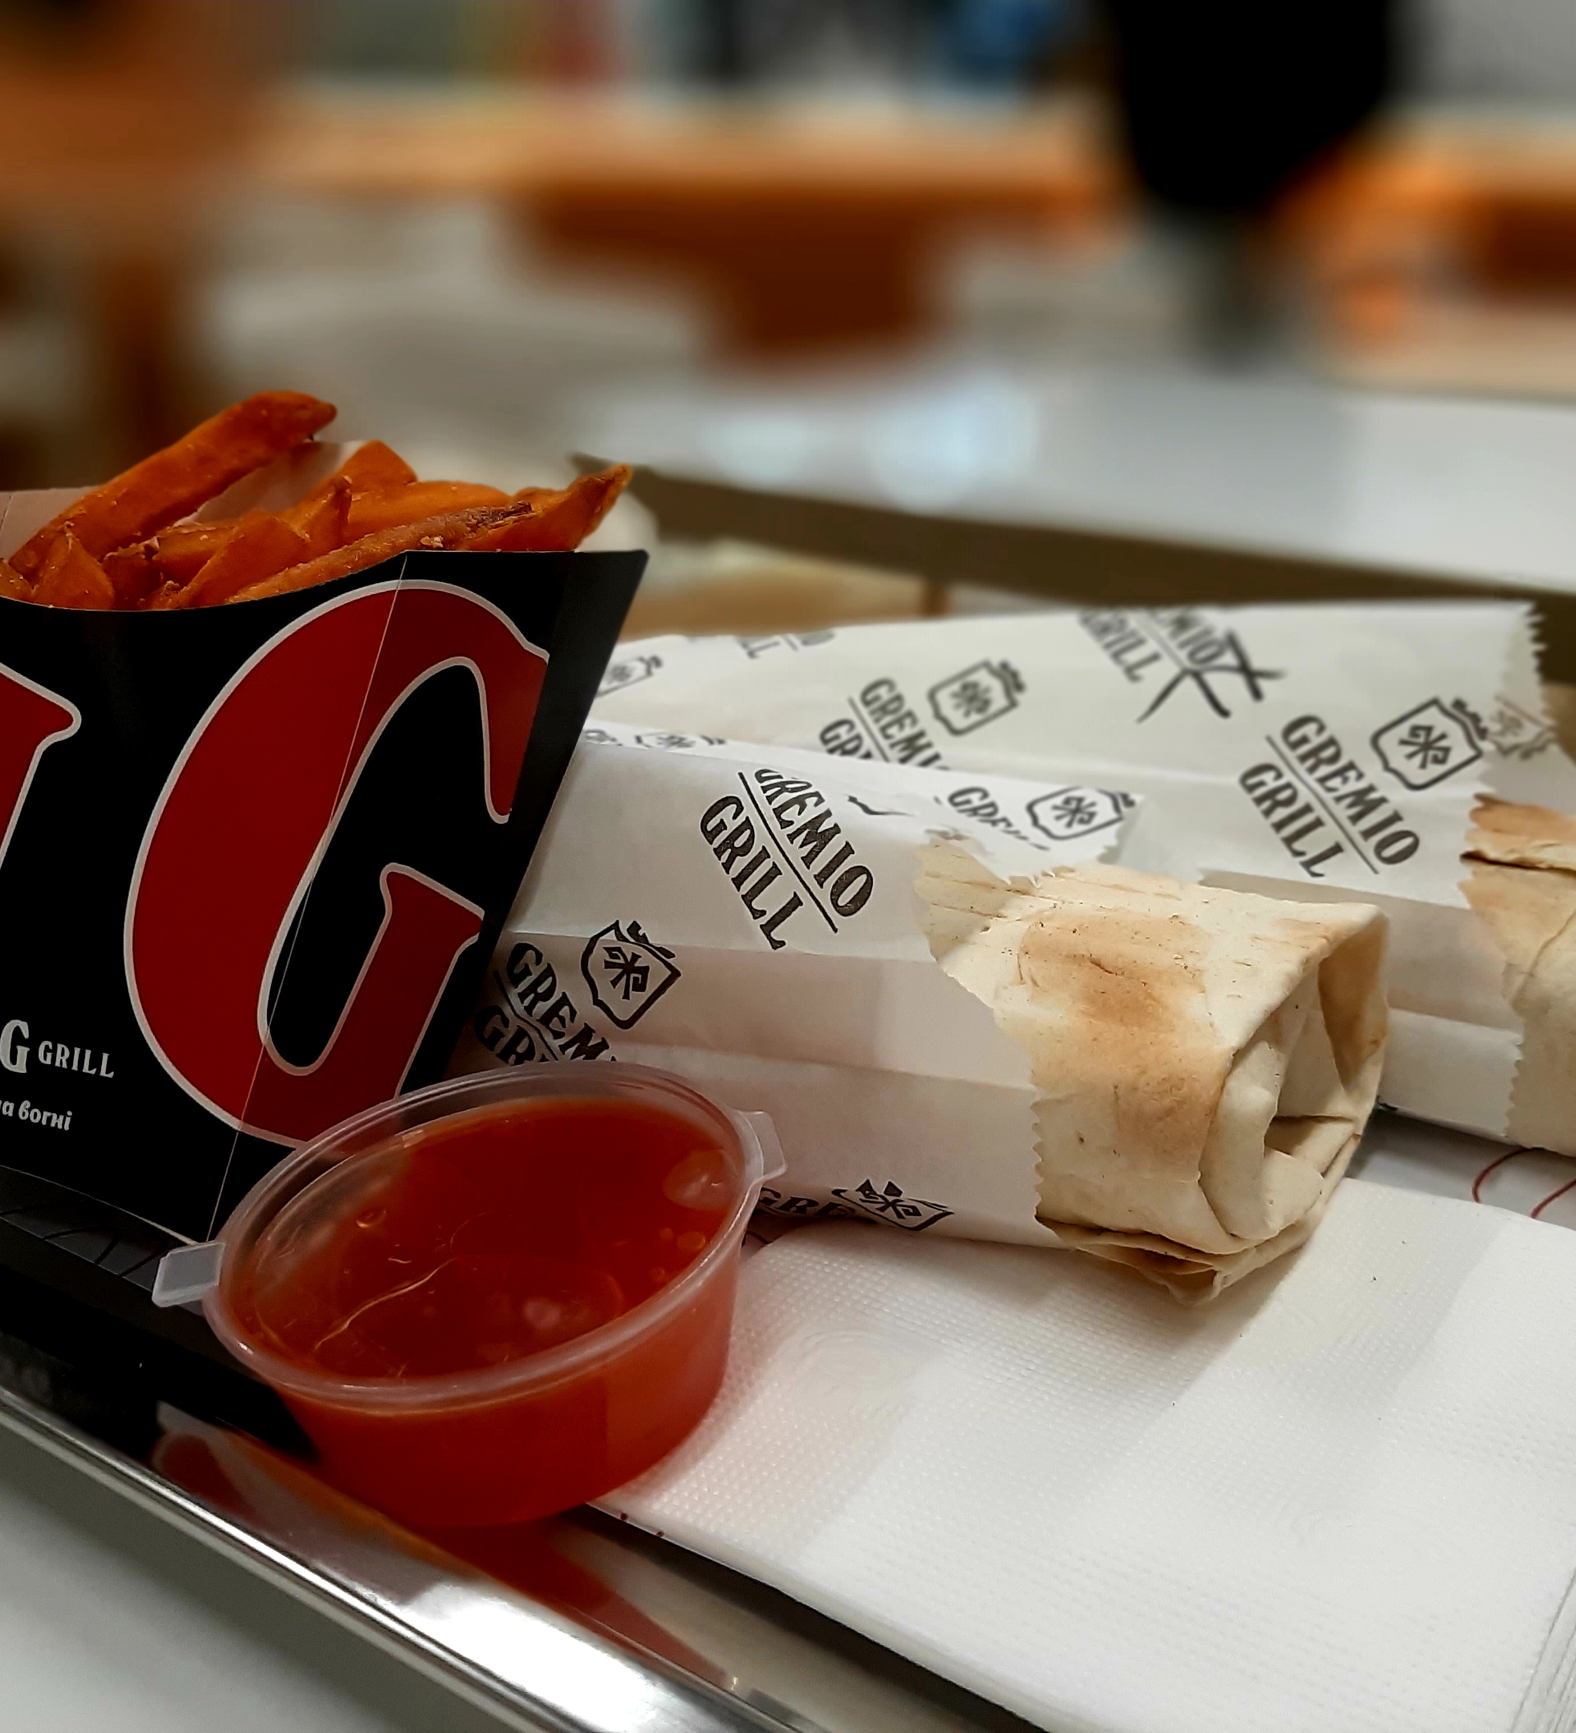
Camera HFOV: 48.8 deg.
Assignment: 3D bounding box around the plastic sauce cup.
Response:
[{"bbox_3d":[-0.038,0.058,0.232,0.075,0.029,0.073,-6,26,3],"label":"plastic sauce cup"}]

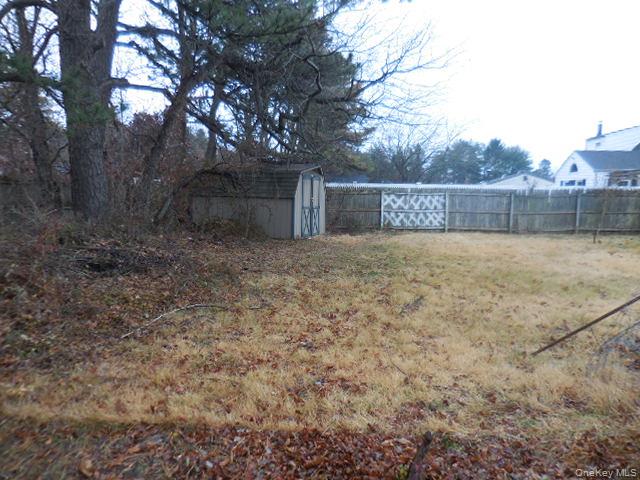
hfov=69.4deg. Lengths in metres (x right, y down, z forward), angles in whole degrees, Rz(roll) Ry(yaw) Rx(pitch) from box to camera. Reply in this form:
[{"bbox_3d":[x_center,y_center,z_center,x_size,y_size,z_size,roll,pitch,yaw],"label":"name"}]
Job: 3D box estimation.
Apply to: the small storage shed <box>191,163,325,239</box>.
[{"bbox_3d":[-1.791,-1.291,14.955,3.720,2.200,2.460,3,6,21],"label":"small storage shed"}]

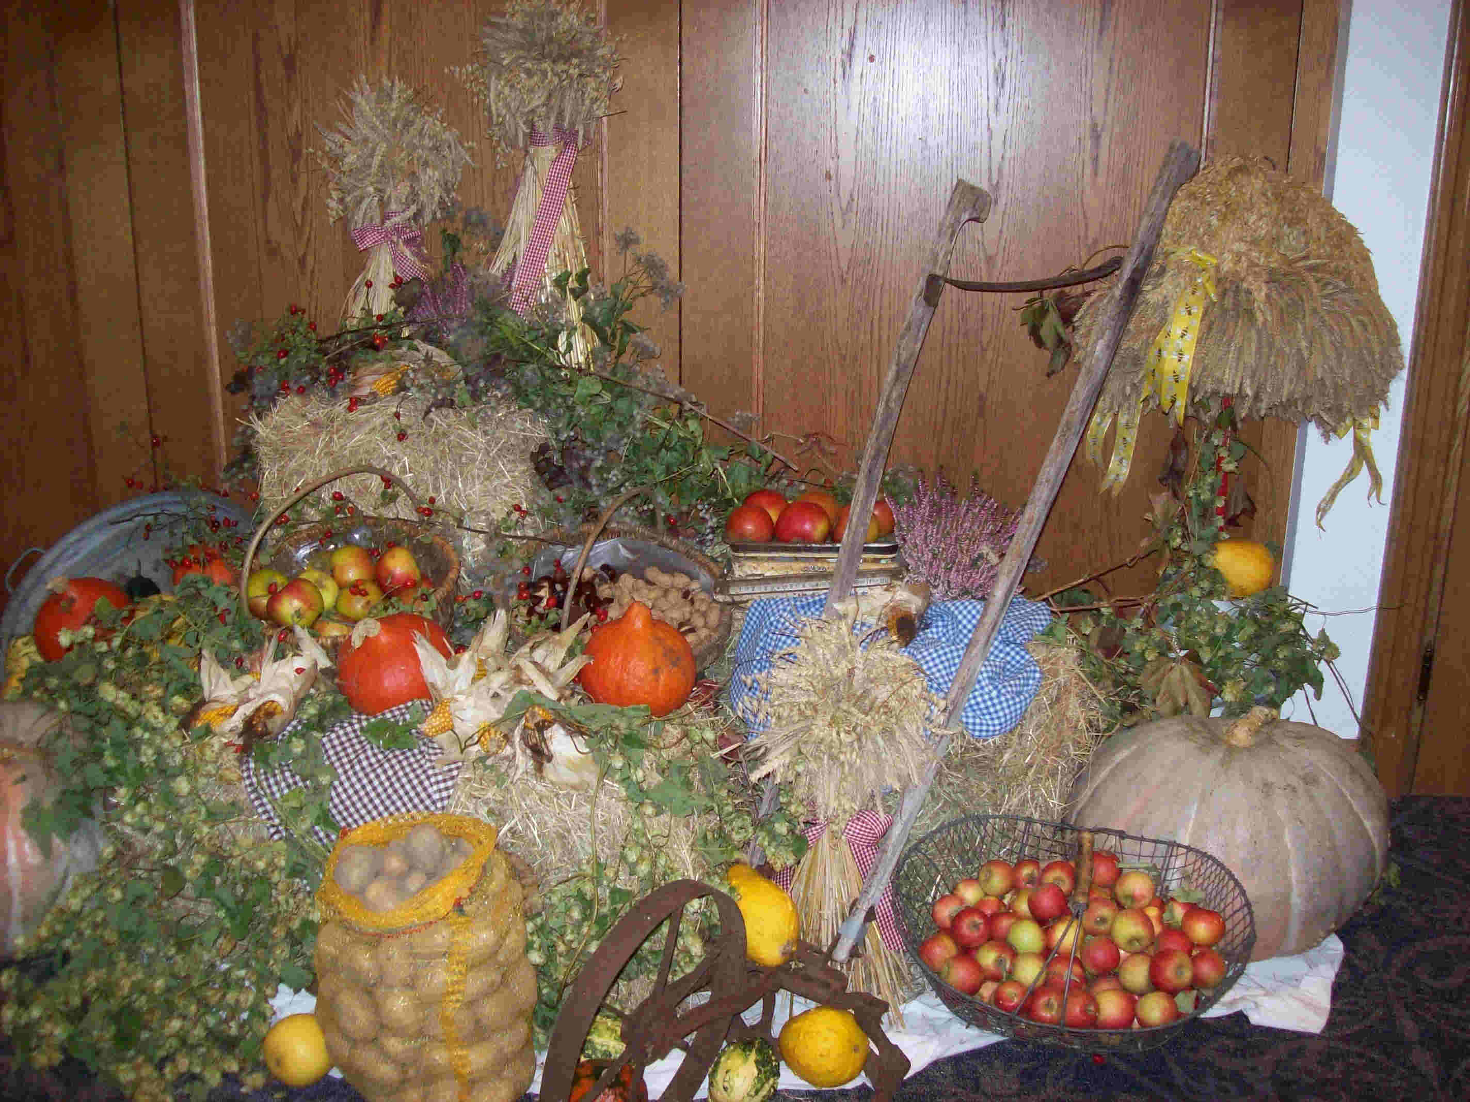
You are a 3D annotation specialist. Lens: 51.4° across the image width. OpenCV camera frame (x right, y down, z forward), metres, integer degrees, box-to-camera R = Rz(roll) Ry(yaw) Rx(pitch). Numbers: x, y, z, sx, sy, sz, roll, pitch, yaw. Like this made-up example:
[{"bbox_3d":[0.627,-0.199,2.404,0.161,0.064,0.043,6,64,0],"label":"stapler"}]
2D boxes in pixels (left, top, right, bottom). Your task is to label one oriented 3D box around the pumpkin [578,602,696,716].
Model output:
[{"bbox_3d":[-0.156,0.172,2.430,0.186,0.175,0.186,0,15,0],"label":"pumpkin"}]

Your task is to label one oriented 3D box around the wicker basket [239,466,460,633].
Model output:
[{"bbox_3d":[-0.653,0.019,2.600,0.370,0.330,0.330,0,23,0],"label":"wicker basket"}]

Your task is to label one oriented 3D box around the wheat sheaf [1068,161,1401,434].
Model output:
[{"bbox_3d":[0.911,-0.463,2.760,0.585,0.490,0.560,0,15,0],"label":"wheat sheaf"}]

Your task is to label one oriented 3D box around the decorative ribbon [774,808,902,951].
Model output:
[{"bbox_3d":[0.163,0.518,2.420,0.200,0.210,0.110,0,15,0],"label":"decorative ribbon"}]

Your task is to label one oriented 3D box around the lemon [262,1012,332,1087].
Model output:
[{"bbox_3d":[-0.661,0.754,2.312,0.115,0.112,0.112,1,15,0],"label":"lemon"}]

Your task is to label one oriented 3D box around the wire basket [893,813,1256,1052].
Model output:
[{"bbox_3d":[0.566,0.628,2.523,0.550,0.260,0.500,1,21,0],"label":"wire basket"}]

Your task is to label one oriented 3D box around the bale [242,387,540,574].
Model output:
[{"bbox_3d":[-0.628,-0.106,2.938,0.500,0.390,0.420,1,15,0],"label":"bale"}]

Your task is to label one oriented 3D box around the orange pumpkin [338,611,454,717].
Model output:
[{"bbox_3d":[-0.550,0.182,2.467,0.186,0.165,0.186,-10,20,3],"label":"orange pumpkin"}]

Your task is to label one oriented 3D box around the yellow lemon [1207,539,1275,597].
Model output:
[{"bbox_3d":[0.981,0.031,2.950,0.122,0.108,0.112,1,15,0],"label":"yellow lemon"}]

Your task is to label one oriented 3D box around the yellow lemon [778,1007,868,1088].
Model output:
[{"bbox_3d":[0.134,0.752,2.323,0.139,0.124,0.130,1,15,0],"label":"yellow lemon"}]

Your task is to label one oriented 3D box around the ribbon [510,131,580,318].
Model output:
[{"bbox_3d":[-0.362,-0.630,2.920,0.138,0.365,0.100,0,15,0],"label":"ribbon"}]

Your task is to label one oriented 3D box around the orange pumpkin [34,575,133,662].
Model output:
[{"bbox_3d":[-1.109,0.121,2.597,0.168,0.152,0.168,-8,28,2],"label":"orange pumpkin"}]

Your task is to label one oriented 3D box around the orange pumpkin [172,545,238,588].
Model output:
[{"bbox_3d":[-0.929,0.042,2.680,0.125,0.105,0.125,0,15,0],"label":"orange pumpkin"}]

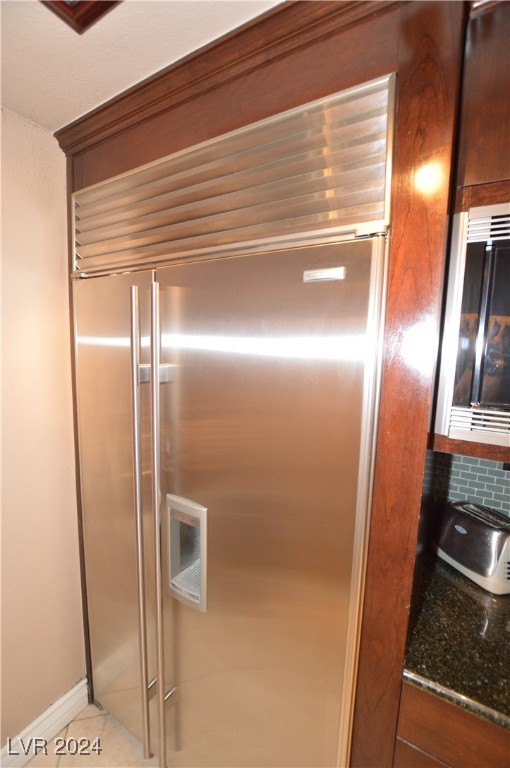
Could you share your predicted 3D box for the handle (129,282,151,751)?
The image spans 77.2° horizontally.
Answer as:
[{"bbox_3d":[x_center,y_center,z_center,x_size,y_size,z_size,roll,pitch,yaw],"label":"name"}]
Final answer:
[{"bbox_3d":[-0.367,0.528,1.069,0.025,1.658,0.054,5,8,30],"label":"handle"}]

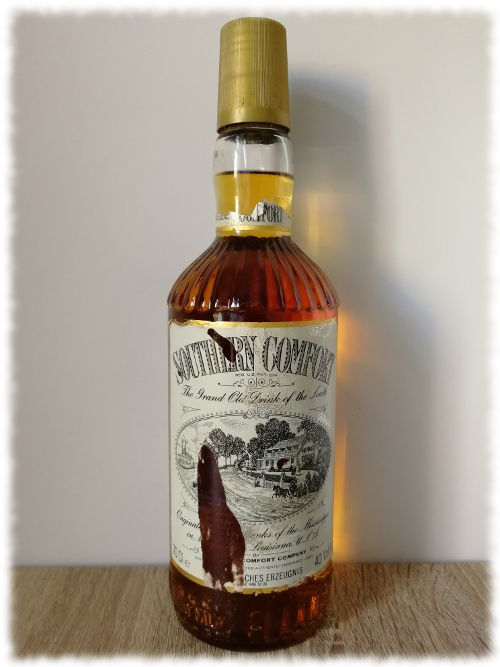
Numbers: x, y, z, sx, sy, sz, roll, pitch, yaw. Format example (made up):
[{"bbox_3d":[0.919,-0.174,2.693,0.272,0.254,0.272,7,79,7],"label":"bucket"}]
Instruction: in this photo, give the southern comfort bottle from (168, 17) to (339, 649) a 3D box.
[{"bbox_3d":[0.002,-0.002,0.261,0.084,0.286,0.084,0,4,-2],"label":"southern comfort bottle"}]

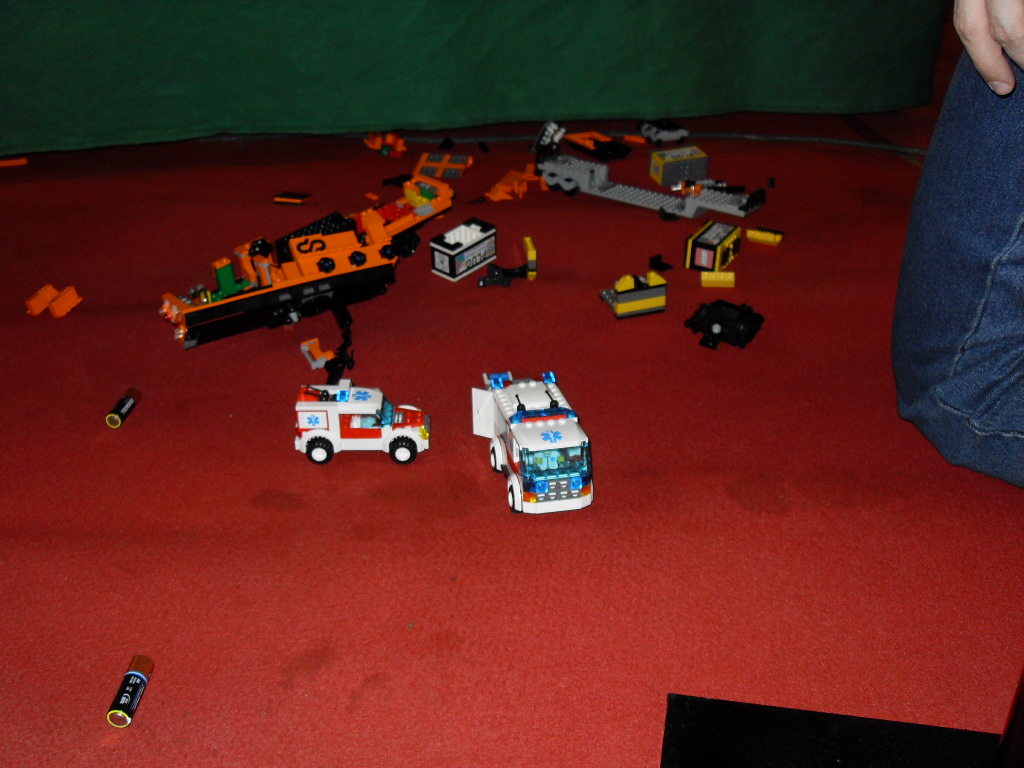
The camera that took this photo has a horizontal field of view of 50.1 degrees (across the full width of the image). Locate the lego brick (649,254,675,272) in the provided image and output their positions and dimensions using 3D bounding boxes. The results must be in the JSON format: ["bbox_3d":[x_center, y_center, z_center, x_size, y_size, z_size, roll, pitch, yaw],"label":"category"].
[{"bbox_3d":[0.156,-0.126,1.143,0.024,0.012,0.018,0,31,0],"label":"lego brick"}]

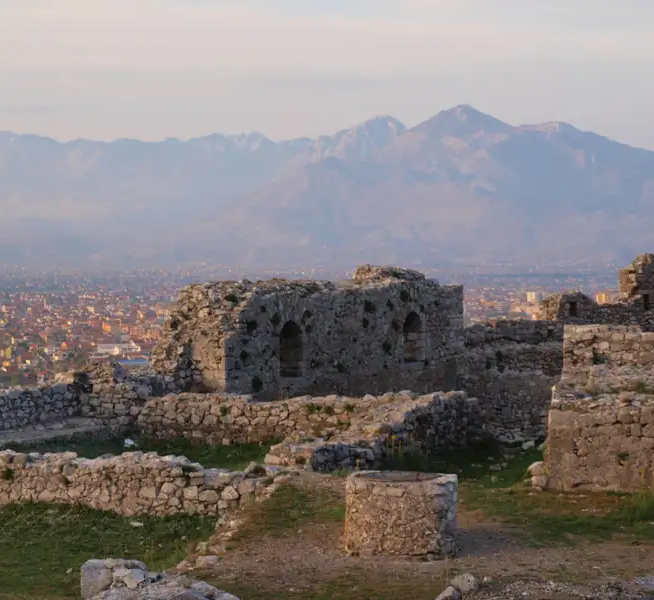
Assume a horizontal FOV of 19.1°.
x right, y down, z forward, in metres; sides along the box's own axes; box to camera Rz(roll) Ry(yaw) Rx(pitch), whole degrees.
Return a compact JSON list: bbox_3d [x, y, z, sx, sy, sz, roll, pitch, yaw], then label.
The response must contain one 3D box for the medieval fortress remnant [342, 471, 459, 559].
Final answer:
[{"bbox_3d":[0.972,2.800,25.600,1.480,0.960,1.480,0,2,0],"label":"medieval fortress remnant"}]

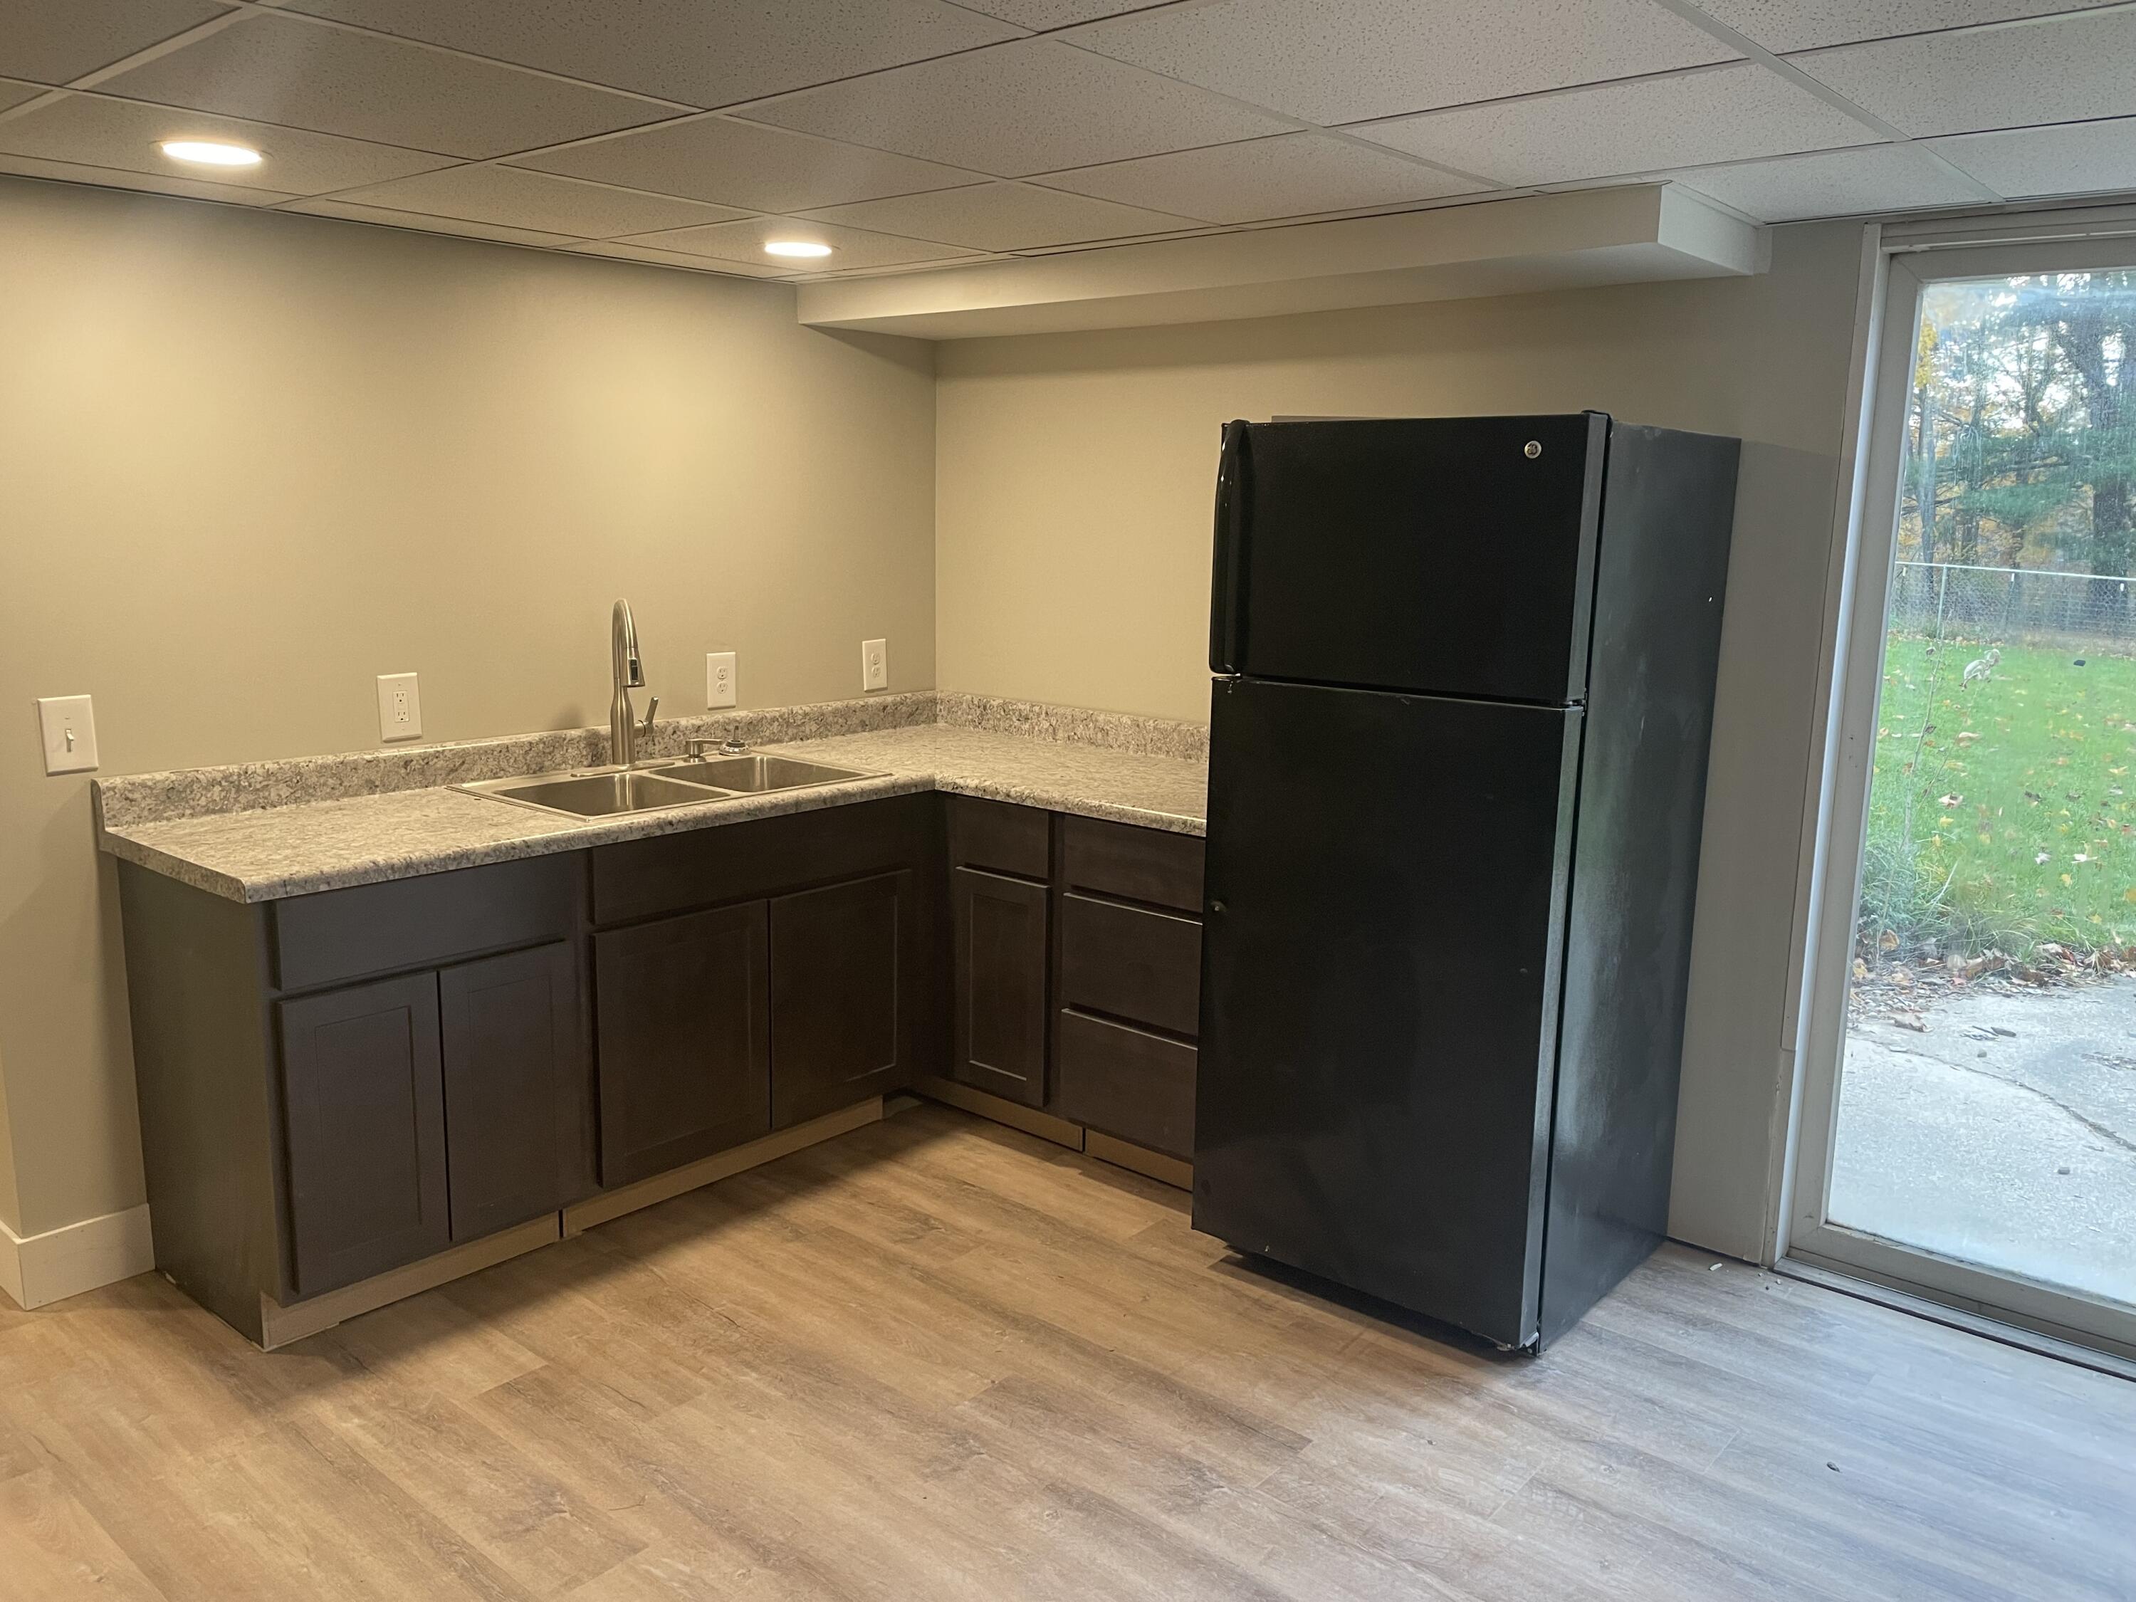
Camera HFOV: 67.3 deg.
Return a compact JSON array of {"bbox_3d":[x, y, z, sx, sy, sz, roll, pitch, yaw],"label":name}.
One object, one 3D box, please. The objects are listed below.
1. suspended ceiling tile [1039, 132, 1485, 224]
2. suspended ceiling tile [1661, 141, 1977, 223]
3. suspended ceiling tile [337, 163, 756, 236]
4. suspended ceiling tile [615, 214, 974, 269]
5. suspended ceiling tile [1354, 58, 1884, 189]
[{"bbox_3d":[0.330,-1.048,2.718,0.602,0.018,0.602,10,13,40],"label":"suspended ceiling tile"},{"bbox_3d":[1.273,-1.037,2.693,0.375,0.018,0.580,10,14,40],"label":"suspended ceiling tile"},{"bbox_3d":[-0.984,-1.133,3.044,0.597,0.018,0.597,10,14,40],"label":"suspended ceiling tile"},{"bbox_3d":[-0.592,-1.211,3.499,0.602,0.018,0.602,10,13,40],"label":"suspended ceiling tile"},{"bbox_3d":[0.791,-0.966,2.328,0.602,0.018,0.602,10,13,40],"label":"suspended ceiling tile"}]

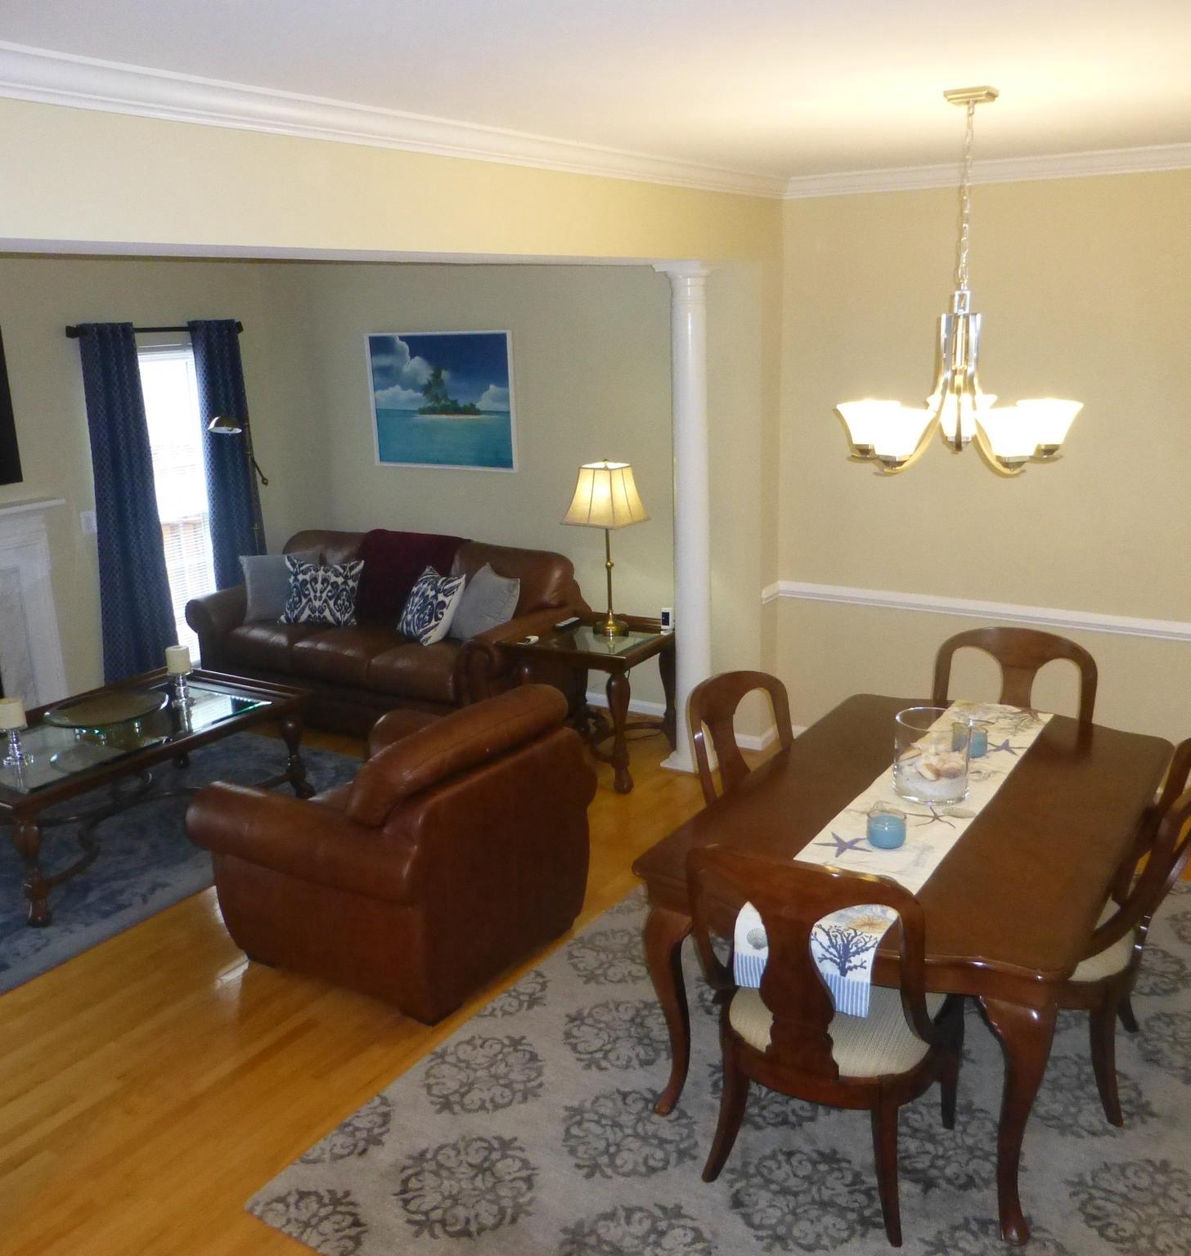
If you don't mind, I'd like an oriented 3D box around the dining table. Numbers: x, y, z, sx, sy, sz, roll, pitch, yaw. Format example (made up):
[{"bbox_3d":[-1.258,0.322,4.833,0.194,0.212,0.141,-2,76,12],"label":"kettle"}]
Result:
[{"bbox_3d":[1.017,0.868,3.525,1.080,0.755,1.670,8,18,33],"label":"dining table"}]

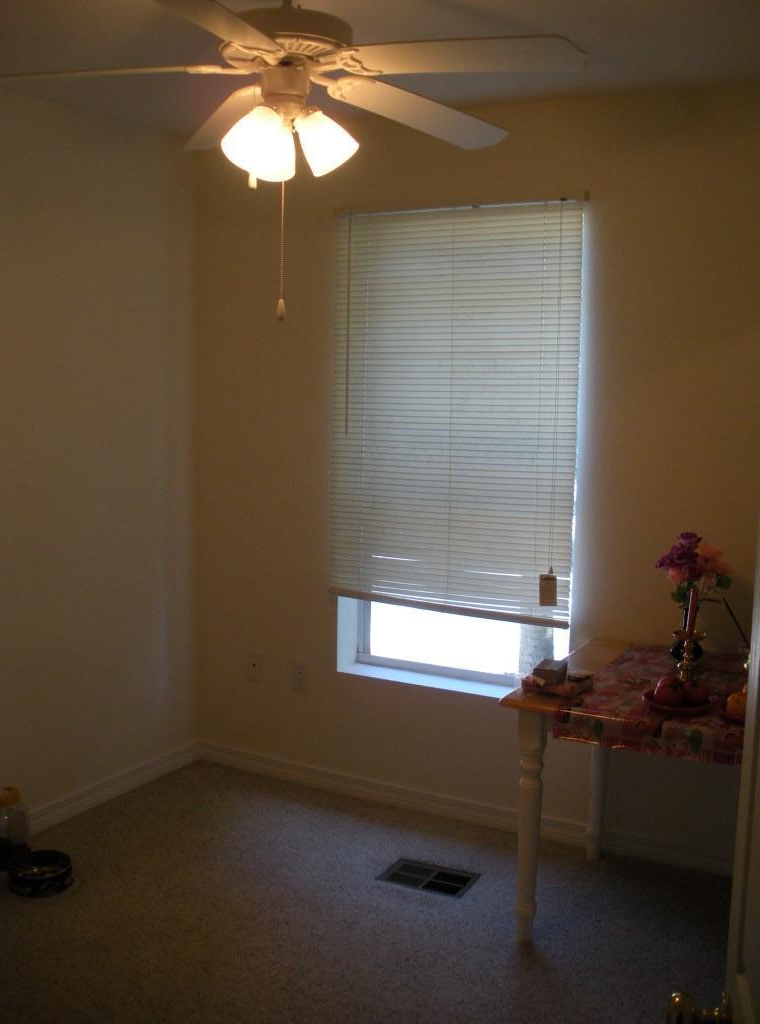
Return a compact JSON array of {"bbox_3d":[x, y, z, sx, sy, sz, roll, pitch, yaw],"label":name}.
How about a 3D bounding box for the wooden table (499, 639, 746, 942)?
[{"bbox_3d":[0.950,0.852,2.956,1.020,0.725,0.807,5,8,28],"label":"wooden table"}]

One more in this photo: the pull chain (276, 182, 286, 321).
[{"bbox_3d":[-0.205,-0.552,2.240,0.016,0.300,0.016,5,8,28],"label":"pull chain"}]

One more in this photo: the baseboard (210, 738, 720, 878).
[{"bbox_3d":[0.312,1.062,3.788,2.340,0.082,0.018,5,8,28],"label":"baseboard"}]

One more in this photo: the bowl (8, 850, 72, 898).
[{"bbox_3d":[-1.041,1.110,3.276,0.188,0.060,0.188,1,7,0],"label":"bowl"}]

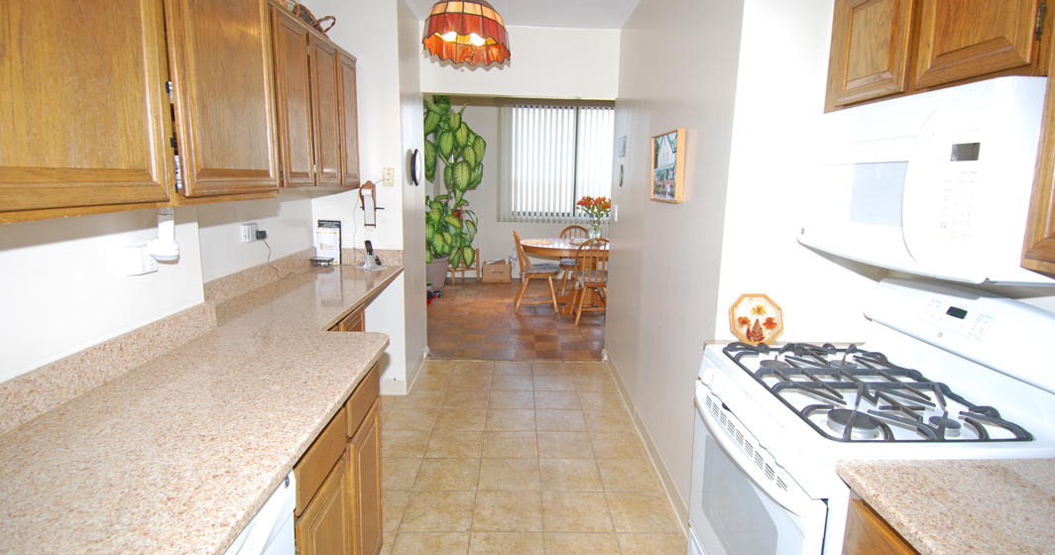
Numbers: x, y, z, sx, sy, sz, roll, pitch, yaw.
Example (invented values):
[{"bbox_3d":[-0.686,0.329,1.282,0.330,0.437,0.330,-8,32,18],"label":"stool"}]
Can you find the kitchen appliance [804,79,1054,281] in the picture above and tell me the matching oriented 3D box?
[{"bbox_3d":[1.057,-0.244,1.333,0.410,0.405,0.755,0,10,-1],"label":"kitchen appliance"}]

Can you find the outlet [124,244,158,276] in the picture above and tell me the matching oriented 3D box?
[{"bbox_3d":[-1.128,-0.050,1.539,0.043,0.088,0.067,1,11,-1],"label":"outlet"}]

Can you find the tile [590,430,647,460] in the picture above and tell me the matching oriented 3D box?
[{"bbox_3d":[0.516,0.948,2.975,0.303,0.010,0.300,1,11,-1],"label":"tile"}]

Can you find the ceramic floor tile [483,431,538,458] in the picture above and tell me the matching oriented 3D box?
[{"bbox_3d":[-0.096,0.942,2.964,0.303,0.010,0.300,1,11,-1],"label":"ceramic floor tile"}]

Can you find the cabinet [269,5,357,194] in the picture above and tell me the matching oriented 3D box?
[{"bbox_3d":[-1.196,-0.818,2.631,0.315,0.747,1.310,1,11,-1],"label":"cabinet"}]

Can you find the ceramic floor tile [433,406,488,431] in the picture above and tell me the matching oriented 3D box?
[{"bbox_3d":[-0.413,0.893,3.302,0.305,0.010,0.305,0,10,-1],"label":"ceramic floor tile"}]

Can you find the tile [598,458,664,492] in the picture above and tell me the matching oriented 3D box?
[{"bbox_3d":[0.522,1.010,2.711,0.305,0.010,0.305,0,10,-1],"label":"tile"}]

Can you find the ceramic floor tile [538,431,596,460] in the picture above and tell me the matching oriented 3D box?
[{"bbox_3d":[0.209,0.953,3.009,0.305,0.010,0.305,0,10,-1],"label":"ceramic floor tile"}]

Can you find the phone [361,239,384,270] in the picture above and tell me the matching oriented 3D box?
[{"bbox_3d":[-0.993,-0.148,3.382,0.110,0.180,0.105,-8,13,-40],"label":"phone"}]

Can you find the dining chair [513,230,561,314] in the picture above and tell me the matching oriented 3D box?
[{"bbox_3d":[0.119,-0.089,6.145,0.540,0.925,0.450,0,10,-6],"label":"dining chair"}]

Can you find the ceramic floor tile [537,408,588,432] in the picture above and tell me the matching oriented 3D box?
[{"bbox_3d":[0.206,0.889,3.263,0.303,0.010,0.300,1,11,-1],"label":"ceramic floor tile"}]

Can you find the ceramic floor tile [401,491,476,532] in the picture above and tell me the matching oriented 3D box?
[{"bbox_3d":[-0.393,1.053,2.374,0.301,0.010,0.296,1,11,-1],"label":"ceramic floor tile"}]

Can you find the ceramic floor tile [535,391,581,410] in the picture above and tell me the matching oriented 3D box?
[{"bbox_3d":[0.203,0.834,3.559,0.301,0.010,0.296,1,11,-1],"label":"ceramic floor tile"}]

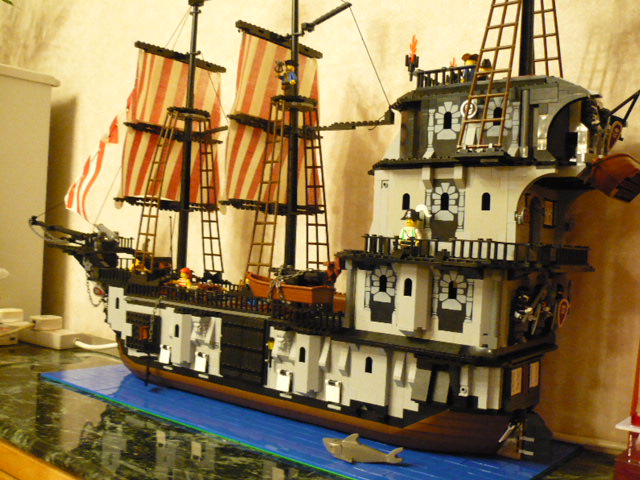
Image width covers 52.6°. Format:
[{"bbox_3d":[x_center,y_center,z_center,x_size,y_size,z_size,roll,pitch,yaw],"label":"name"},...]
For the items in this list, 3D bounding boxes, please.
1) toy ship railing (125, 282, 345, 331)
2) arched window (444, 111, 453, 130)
[{"bbox_3d":[-0.118,0.075,0.756,0.362,0.020,0.010,3,0,37],"label":"toy ship railing"},{"bbox_3d":[0.116,-0.108,0.586,0.007,0.015,0.004,3,0,37],"label":"arched window"}]

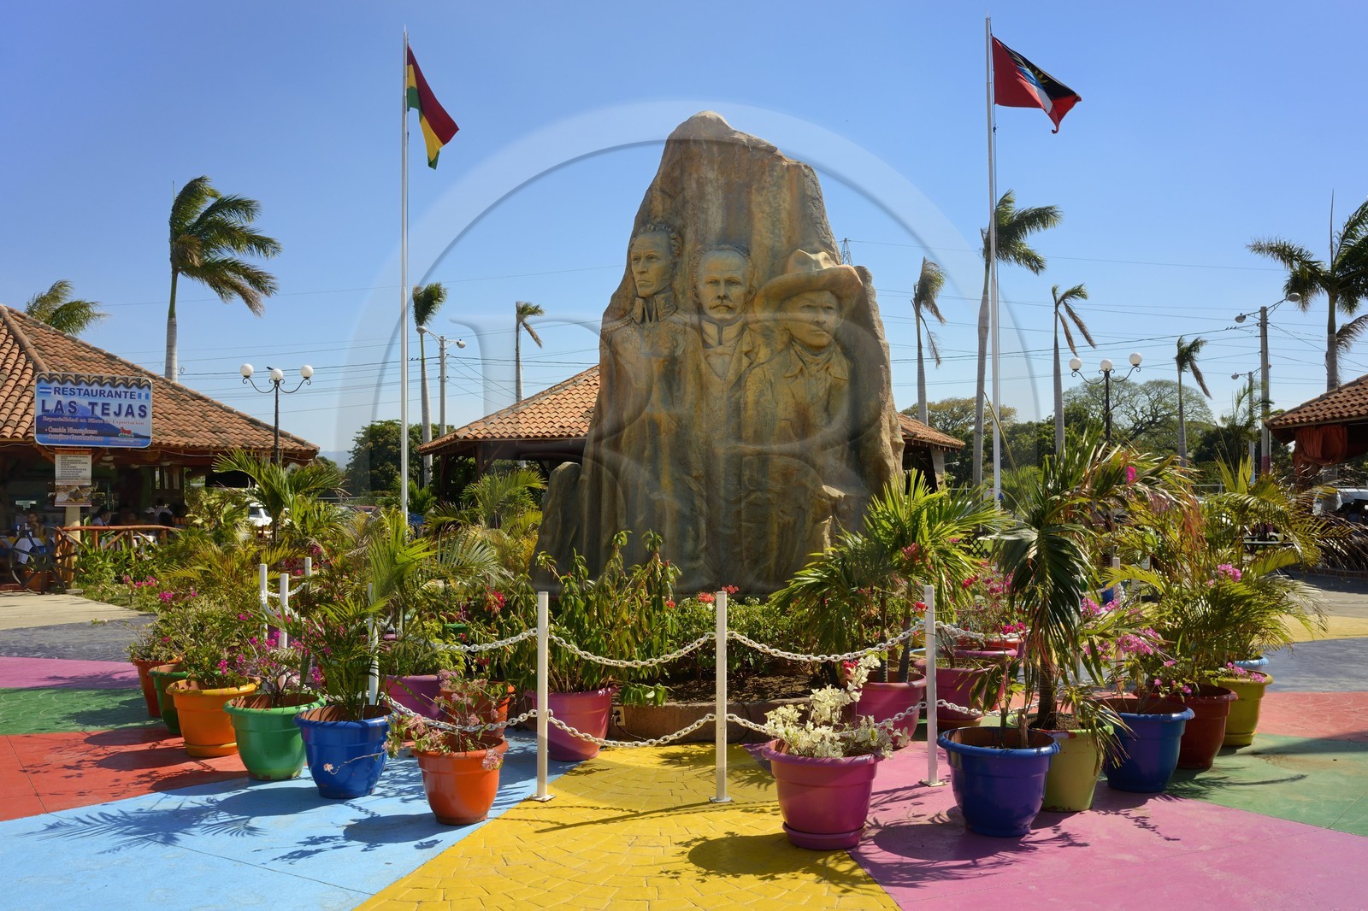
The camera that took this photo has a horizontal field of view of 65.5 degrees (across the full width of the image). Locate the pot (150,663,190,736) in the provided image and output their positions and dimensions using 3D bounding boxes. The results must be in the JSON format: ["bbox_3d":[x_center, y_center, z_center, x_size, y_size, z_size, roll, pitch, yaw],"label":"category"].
[{"bbox_3d":[-3.244,1.601,6.927,0.480,0.380,0.480,0,-2,0],"label":"pot"}]

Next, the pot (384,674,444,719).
[{"bbox_3d":[-1.736,1.584,6.847,0.530,0.400,0.530,0,-2,0],"label":"pot"}]

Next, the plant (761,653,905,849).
[{"bbox_3d":[0.657,1.290,4.745,0.600,0.821,0.550,0,-2,0],"label":"plant"}]

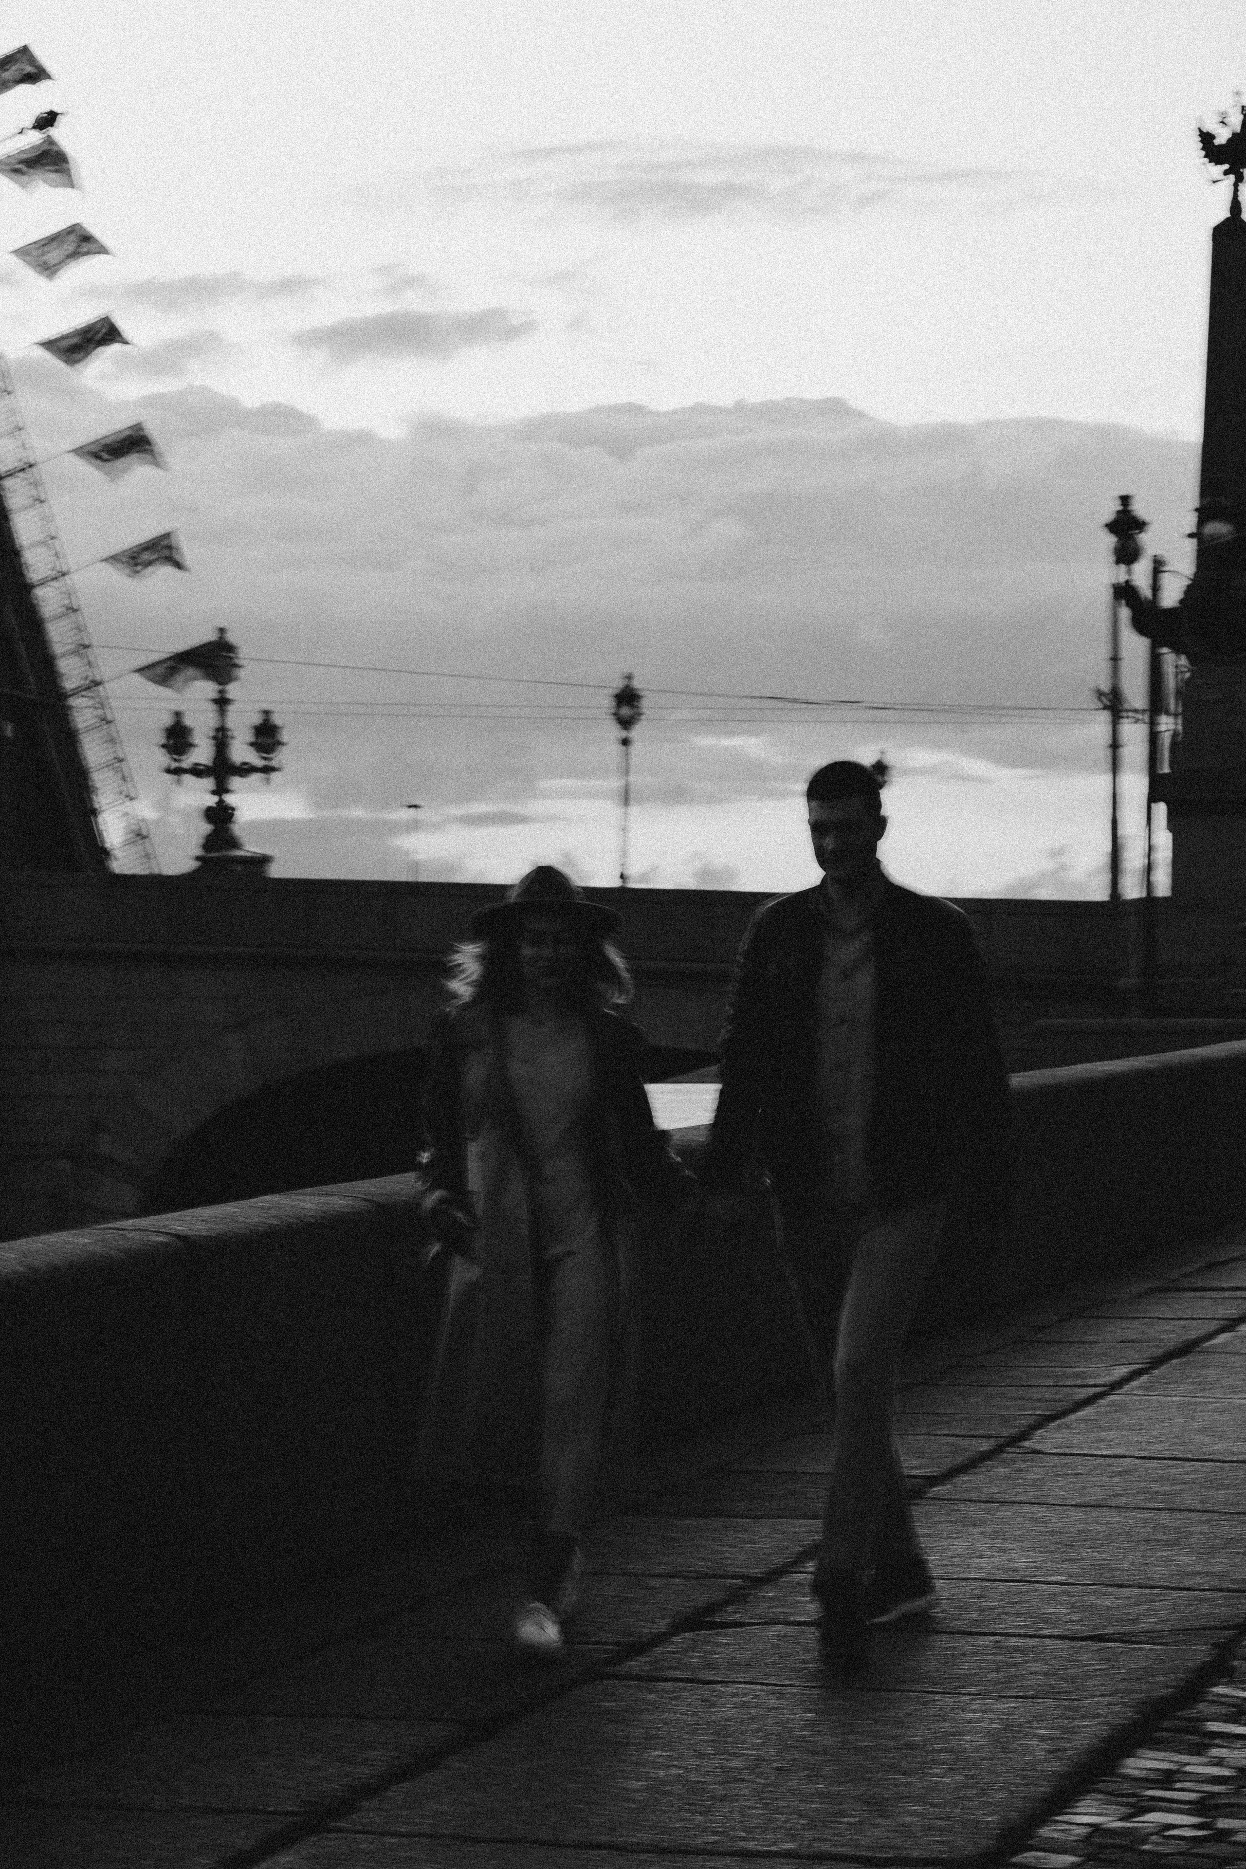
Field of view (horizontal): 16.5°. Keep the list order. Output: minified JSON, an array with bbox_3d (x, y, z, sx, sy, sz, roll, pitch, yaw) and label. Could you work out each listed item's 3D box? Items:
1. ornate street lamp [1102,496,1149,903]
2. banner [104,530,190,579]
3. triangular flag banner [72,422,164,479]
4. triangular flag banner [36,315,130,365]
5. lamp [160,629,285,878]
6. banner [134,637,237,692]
[{"bbox_3d":[9.563,-4.252,82.000,0.830,8.200,0.830,0,-1,0],"label":"ornate street lamp"},{"bbox_3d":[-10.095,-8.036,91.200,1.930,1.000,0.400,0,-2,24],"label":"banner"},{"bbox_3d":[-10.721,-10.252,91.400,2.100,1.180,0.400,0,-2,24],"label":"triangular flag banner"},{"bbox_3d":[-11.474,-12.634,91.600,2.140,1.130,0.400,0,-2,24],"label":"triangular flag banner"},{"bbox_3d":[-8.314,-3.822,89.500,2.800,5.180,1.150,0,-2,27],"label":"lamp"},{"bbox_3d":[-9.255,-5.705,91.000,2.360,1.120,0.400,0,-2,24],"label":"banner"}]

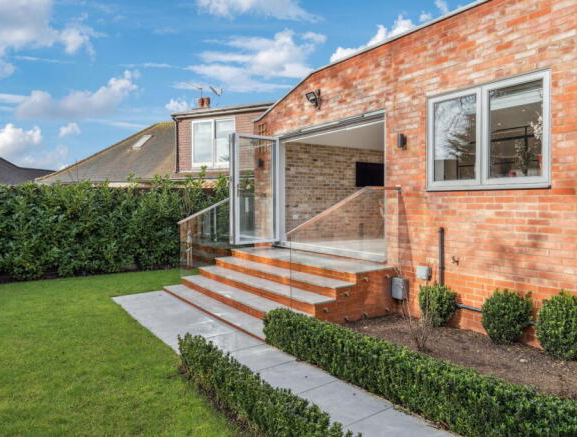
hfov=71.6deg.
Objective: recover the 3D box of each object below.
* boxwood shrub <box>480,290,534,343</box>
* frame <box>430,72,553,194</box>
[{"bbox_3d":[2.272,1.036,4.170,0.480,0.570,0.480,-2,3,-36],"label":"boxwood shrub"},{"bbox_3d":[2.209,-0.906,4.577,0.100,1.200,1.410,-2,3,-36],"label":"frame"}]

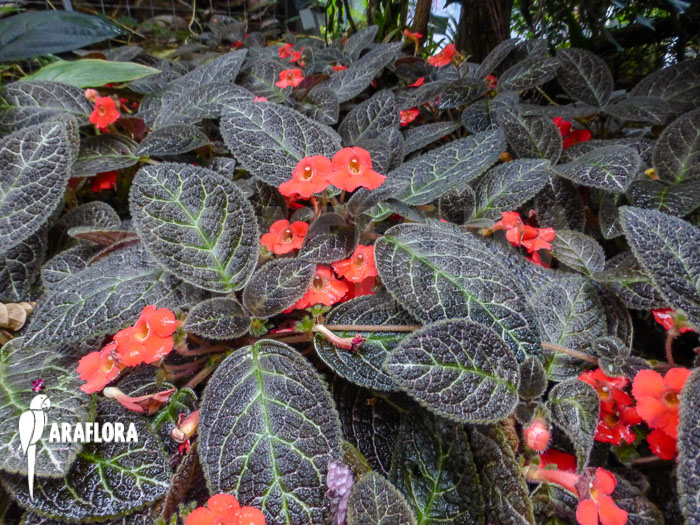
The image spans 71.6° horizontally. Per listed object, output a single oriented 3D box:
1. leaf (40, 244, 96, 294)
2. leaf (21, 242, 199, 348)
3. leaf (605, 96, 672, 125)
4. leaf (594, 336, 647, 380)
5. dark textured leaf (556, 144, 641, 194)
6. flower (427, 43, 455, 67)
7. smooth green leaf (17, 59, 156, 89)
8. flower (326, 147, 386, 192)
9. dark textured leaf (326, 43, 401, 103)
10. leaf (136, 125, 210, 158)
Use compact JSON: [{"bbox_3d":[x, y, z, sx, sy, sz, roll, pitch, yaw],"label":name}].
[{"bbox_3d":[-0.156,0.005,0.275,0.042,0.009,0.030,9,53,3],"label":"leaf"},{"bbox_3d":[-0.138,0.017,0.274,0.093,0.018,0.052,-29,57,-21],"label":"leaf"},{"bbox_3d":[0.274,-0.145,0.464,0.054,0.010,0.039,26,49,30],"label":"leaf"},{"bbox_3d":[0.137,0.048,0.246,0.025,0.011,0.021,29,58,20],"label":"leaf"},{"bbox_3d":[0.194,-0.073,0.378,0.054,0.013,0.062,-11,41,-4],"label":"dark textured leaf"},{"bbox_3d":[0.107,-0.232,0.554,0.030,0.024,0.031,-50,39,4],"label":"flower"},{"bbox_3d":[-0.269,-0.195,0.500,0.134,0.014,0.051,-8,50,-10],"label":"smooth green leaf"},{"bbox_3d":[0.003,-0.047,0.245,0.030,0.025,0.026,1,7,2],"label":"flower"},{"bbox_3d":[0.013,-0.184,0.470,0.051,0.014,0.107,32,62,28],"label":"dark textured leaf"},{"bbox_3d":[-0.137,-0.093,0.380,0.054,0.012,0.034,-10,50,-11],"label":"leaf"}]

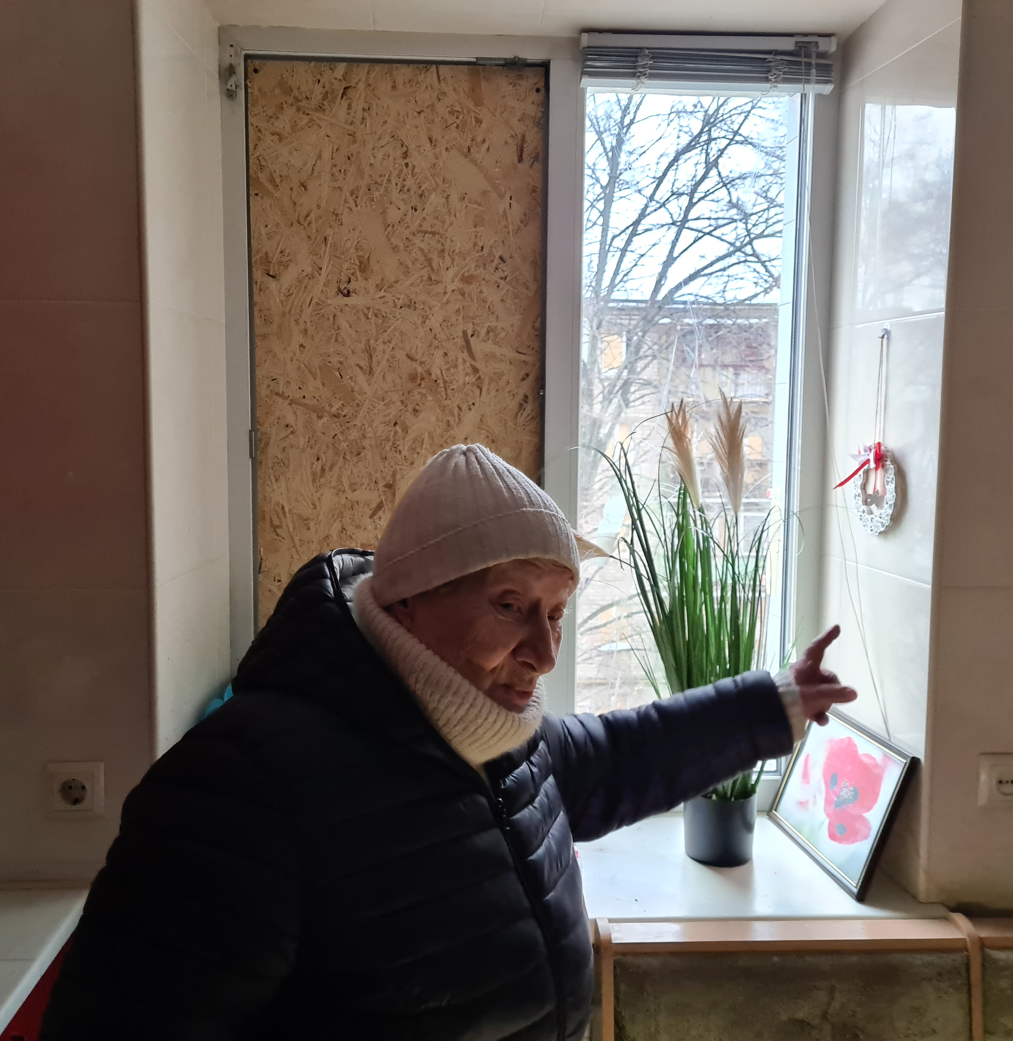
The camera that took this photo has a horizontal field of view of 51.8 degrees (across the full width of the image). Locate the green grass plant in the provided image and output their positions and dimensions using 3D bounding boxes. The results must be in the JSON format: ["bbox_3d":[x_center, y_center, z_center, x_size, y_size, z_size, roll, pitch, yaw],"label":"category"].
[{"bbox_3d":[0.296,0.138,1.726,0.277,0.679,0.220,0,6,-3],"label":"green grass plant"}]

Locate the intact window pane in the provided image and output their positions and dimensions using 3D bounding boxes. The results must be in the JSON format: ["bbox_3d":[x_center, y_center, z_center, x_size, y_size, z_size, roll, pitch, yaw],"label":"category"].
[{"bbox_3d":[0.325,-0.142,1.879,0.390,1.215,0.050,0,6,-3],"label":"intact window pane"}]

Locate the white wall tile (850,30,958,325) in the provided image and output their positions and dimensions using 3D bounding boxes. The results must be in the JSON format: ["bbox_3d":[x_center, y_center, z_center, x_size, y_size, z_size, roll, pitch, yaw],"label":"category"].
[{"bbox_3d":[0.610,-0.512,1.601,0.010,0.400,0.270,-1,6,-10],"label":"white wall tile"}]

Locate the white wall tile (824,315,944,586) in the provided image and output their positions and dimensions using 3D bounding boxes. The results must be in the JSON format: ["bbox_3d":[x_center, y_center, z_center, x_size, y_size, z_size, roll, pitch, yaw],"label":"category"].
[{"bbox_3d":[0.603,-0.116,1.666,0.010,0.400,0.321,-1,6,-10],"label":"white wall tile"}]

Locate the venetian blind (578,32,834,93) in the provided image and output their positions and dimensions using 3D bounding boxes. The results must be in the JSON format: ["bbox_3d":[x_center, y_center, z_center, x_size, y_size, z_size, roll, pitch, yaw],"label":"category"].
[{"bbox_3d":[0.342,-0.772,1.765,0.438,0.089,0.045,0,6,-3],"label":"venetian blind"}]

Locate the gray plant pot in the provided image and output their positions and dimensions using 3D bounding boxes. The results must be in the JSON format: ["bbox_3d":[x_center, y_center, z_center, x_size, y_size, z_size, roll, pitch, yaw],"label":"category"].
[{"bbox_3d":[0.362,0.512,1.767,0.126,0.104,0.126,0,6,0],"label":"gray plant pot"}]

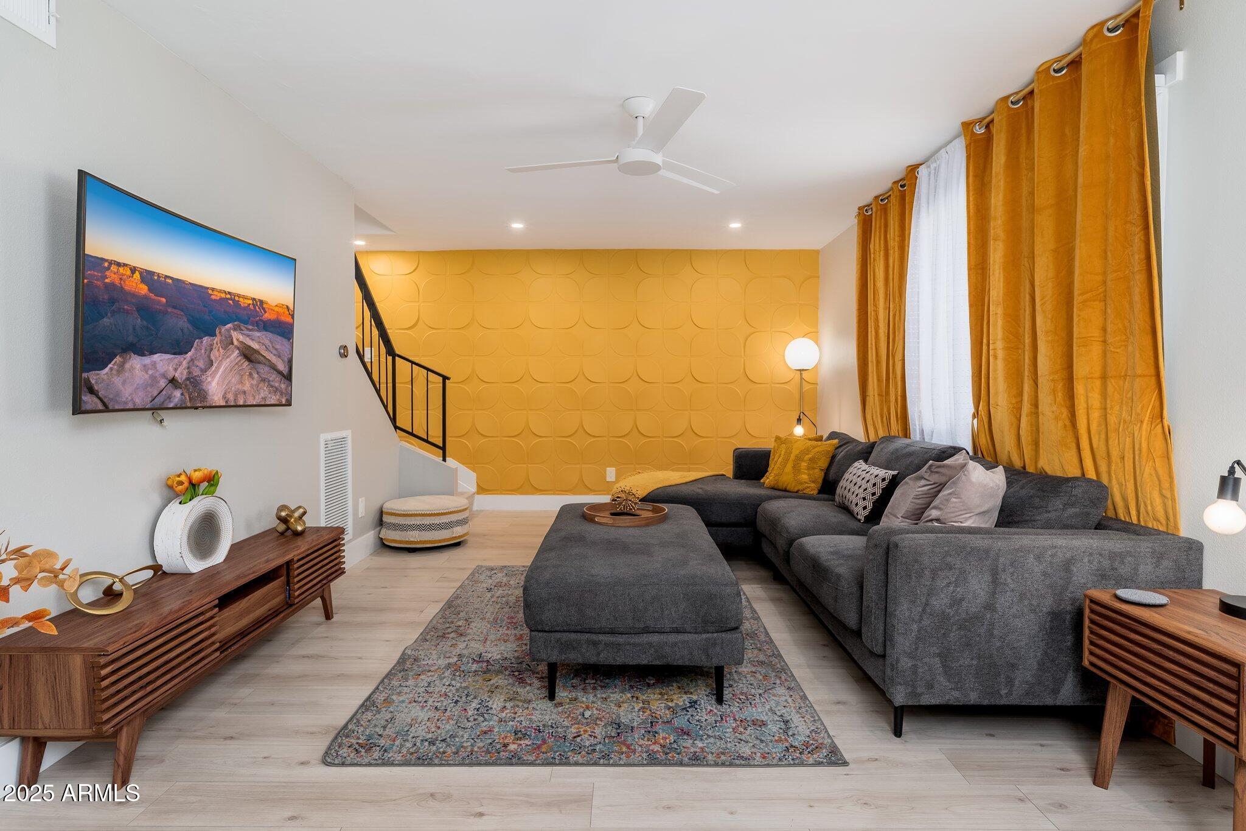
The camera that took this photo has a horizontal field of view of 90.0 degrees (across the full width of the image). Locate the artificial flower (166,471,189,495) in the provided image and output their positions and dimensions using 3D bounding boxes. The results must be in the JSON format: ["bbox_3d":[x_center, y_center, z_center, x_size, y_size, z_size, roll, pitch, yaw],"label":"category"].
[{"bbox_3d":[-1.632,0.248,2.286,0.080,0.088,0.080,0,3,0],"label":"artificial flower"}]

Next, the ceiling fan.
[{"bbox_3d":[0.032,-1.254,2.747,1.180,0.300,1.170,0,3,0],"label":"ceiling fan"}]

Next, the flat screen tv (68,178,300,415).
[{"bbox_3d":[-1.642,-0.380,2.418,0.090,0.705,1.230,3,3,0],"label":"flat screen tv"}]

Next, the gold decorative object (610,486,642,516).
[{"bbox_3d":[0.016,0.466,3.424,0.165,0.155,0.165,0,3,0],"label":"gold decorative object"}]

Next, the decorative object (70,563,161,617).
[{"bbox_3d":[-1.625,0.558,2.079,0.220,0.100,0.360,0,3,0],"label":"decorative object"}]

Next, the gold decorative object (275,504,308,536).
[{"bbox_3d":[-1.574,0.495,2.988,0.150,0.145,0.145,0,3,0],"label":"gold decorative object"}]

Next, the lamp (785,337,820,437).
[{"bbox_3d":[1.535,0.122,5.368,0.310,1.579,0.310,0,3,0],"label":"lamp"}]

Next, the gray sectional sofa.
[{"bbox_3d":[0.874,0.576,3.433,1.850,0.845,2.930,0,3,0],"label":"gray sectional sofa"}]

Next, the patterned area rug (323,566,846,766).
[{"bbox_3d":[-0.126,1.014,2.954,1.600,0.012,2.120,0,3,0],"label":"patterned area rug"}]

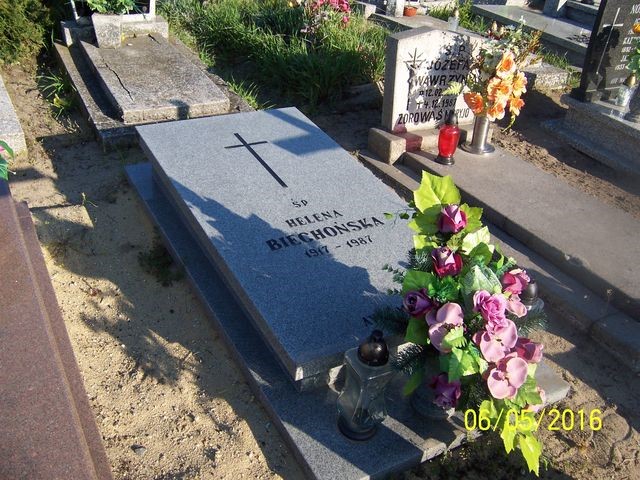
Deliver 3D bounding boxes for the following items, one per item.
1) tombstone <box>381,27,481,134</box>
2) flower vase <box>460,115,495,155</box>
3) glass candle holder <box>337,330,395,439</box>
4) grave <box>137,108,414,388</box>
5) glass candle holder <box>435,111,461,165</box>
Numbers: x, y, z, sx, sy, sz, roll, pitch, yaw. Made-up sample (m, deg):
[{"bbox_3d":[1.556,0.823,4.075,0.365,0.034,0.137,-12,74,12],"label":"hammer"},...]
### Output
[{"bbox_3d":[0.582,-0.799,3.019,0.467,0.481,0.098,-11,36,-16],"label":"tombstone"},{"bbox_3d":[0.763,-0.515,2.872,0.152,0.187,0.152,0,35,0],"label":"flower vase"},{"bbox_3d":[0.120,0.391,1.613,0.113,0.346,0.113,-8,35,-18],"label":"glass candle holder"},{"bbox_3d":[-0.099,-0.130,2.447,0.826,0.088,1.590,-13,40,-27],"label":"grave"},{"bbox_3d":[0.581,-0.460,2.736,0.093,0.246,0.093,0,35,0],"label":"glass candle holder"}]

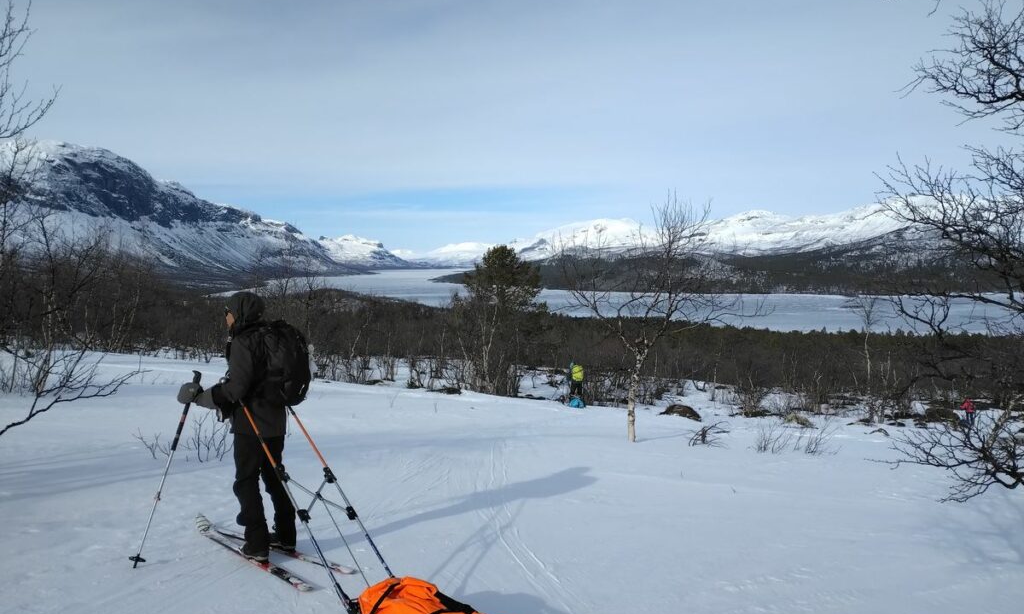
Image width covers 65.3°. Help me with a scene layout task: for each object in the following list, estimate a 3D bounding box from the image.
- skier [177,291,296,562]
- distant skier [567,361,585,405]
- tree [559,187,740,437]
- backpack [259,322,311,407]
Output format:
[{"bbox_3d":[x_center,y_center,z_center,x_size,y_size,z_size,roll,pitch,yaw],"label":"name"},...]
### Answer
[{"bbox_3d":[-1.844,0.794,5.385,0.680,1.798,0.550,1,4,22],"label":"skier"},{"bbox_3d":[2.563,3.089,32.233,0.650,1.789,0.600,-1,3,-18],"label":"distant skier"},{"bbox_3d":[2.486,0.199,14.336,3.300,4.444,3.100,0,3,0],"label":"tree"},{"bbox_3d":[-1.477,0.364,5.230,0.250,0.540,0.320,1,4,22],"label":"backpack"}]

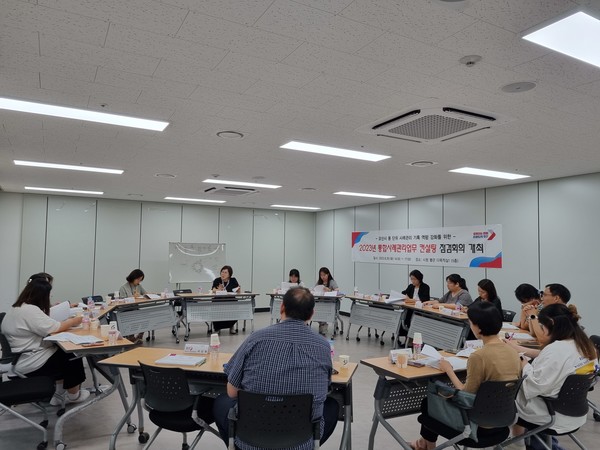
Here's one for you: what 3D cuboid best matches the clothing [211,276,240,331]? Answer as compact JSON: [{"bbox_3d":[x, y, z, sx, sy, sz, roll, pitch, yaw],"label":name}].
[{"bbox_3d":[-1.386,1.442,8.420,0.530,0.960,0.500,2,-4,-13],"label":"clothing"}]

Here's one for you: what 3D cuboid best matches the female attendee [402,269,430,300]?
[{"bbox_3d":[1.843,1.341,7.196,0.660,1.240,0.480,3,-4,-35],"label":"female attendee"}]

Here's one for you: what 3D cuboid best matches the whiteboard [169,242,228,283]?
[{"bbox_3d":[-2.120,0.791,9.409,1.210,0.820,0.050,3,-4,-29],"label":"whiteboard"}]

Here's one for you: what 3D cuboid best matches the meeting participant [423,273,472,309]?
[{"bbox_3d":[2.201,1.317,6.462,0.680,1.208,0.500,2,-4,-20],"label":"meeting participant"}]

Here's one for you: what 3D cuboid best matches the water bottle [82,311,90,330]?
[{"bbox_3d":[-2.039,0.906,4.313,0.065,0.185,0.065,3,-4,-29],"label":"water bottle"}]

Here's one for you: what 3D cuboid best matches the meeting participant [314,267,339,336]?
[{"bbox_3d":[0.480,1.411,8.468,0.480,1.220,0.660,0,-4,11],"label":"meeting participant"}]

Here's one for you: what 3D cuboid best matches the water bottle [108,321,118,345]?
[{"bbox_3d":[-1.512,0.870,3.650,0.066,0.190,0.066,3,-4,-29],"label":"water bottle"}]

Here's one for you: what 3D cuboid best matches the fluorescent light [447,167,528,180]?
[{"bbox_3d":[2.556,-0.692,6.060,1.260,0.050,0.300,3,-4,-29],"label":"fluorescent light"}]

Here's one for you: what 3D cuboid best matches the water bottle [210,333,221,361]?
[{"bbox_3d":[-0.603,0.862,3.221,0.066,0.195,0.066,3,-4,-29],"label":"water bottle"}]

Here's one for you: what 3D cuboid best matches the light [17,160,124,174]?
[{"bbox_3d":[-3.059,-0.772,6.040,1.280,0.060,0.270,3,-4,-29],"label":"light"}]

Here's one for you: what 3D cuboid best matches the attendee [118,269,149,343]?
[{"bbox_3d":[-2.712,1.312,7.320,0.600,1.190,0.470,-2,-5,41],"label":"attendee"}]

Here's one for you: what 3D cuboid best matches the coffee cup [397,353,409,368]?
[{"bbox_3d":[0.698,0.929,3.073,0.074,0.076,0.074,1,-4,0],"label":"coffee cup"}]

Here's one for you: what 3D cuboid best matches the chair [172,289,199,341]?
[{"bbox_3d":[-2.127,1.580,8.300,0.530,0.790,0.540,3,-4,-27],"label":"chair"}]

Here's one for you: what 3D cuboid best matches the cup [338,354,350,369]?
[{"bbox_3d":[0.304,0.923,3.059,0.074,0.076,0.074,1,-4,0],"label":"cup"}]

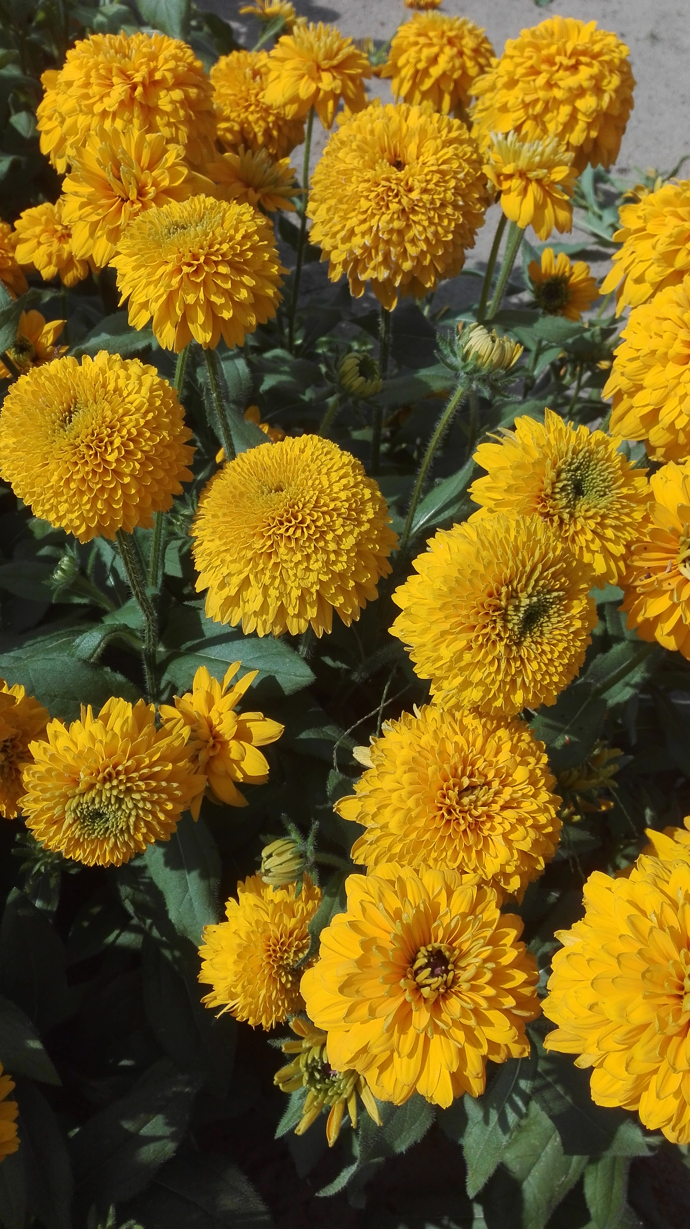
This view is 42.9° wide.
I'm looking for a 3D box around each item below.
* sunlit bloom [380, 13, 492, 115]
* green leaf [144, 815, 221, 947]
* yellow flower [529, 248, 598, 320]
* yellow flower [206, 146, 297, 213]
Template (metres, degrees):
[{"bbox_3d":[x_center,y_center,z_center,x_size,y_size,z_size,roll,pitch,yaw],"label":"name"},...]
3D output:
[{"bbox_3d":[0.066,-0.390,0.628,0.080,0.056,0.080,0,65,-5],"label":"sunlit bloom"},{"bbox_3d":[-0.079,0.124,0.420,0.042,0.016,0.080,-9,67,-7],"label":"green leaf"},{"bbox_3d":[0.147,-0.222,0.594,0.047,0.047,0.019,0,15,28],"label":"yellow flower"},{"bbox_3d":[-0.057,-0.264,0.534,0.058,0.029,0.058,0,49,-8],"label":"yellow flower"}]

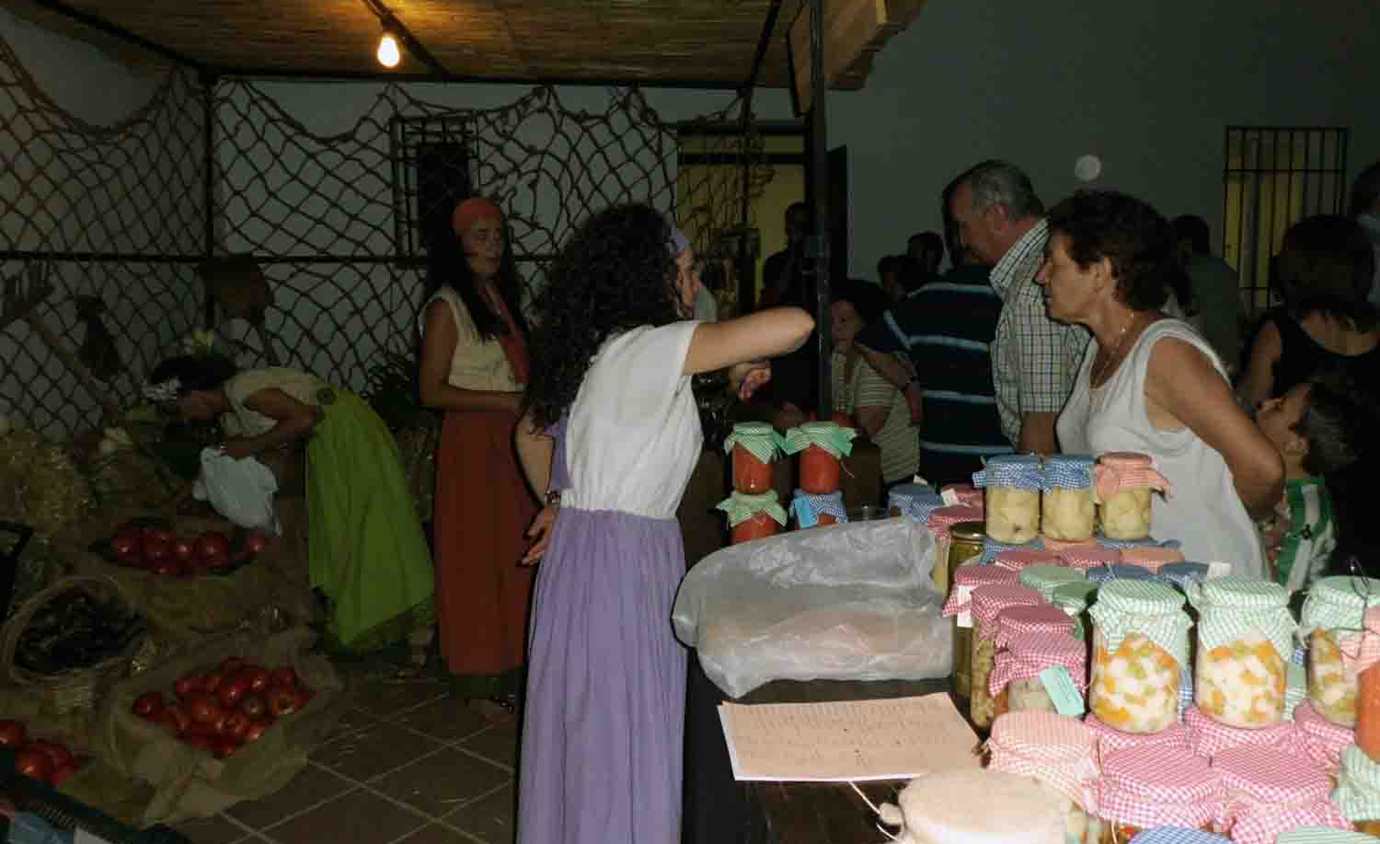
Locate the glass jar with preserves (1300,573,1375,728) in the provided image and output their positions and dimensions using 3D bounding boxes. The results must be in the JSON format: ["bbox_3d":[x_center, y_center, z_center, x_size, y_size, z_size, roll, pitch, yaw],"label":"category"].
[{"bbox_3d":[0.631,0.216,0.977,0.097,0.130,0.096,0,7,0],"label":"glass jar with preserves"}]

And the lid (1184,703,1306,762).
[{"bbox_3d":[0.490,0.279,0.920,0.096,0.048,0.096,0,8,0],"label":"lid"}]

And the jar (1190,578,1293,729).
[{"bbox_3d":[0.497,0.206,0.937,0.084,0.115,0.084,-1,7,0],"label":"jar"}]

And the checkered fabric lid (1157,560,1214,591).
[{"bbox_3d":[0.661,0.214,1.386,0.073,0.045,0.073,0,8,0],"label":"checkered fabric lid"}]

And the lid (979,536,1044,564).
[{"bbox_3d":[0.500,0.202,1.592,0.098,0.045,0.098,-1,7,0],"label":"lid"}]

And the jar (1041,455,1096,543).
[{"bbox_3d":[0.621,0.123,1.695,0.094,0.128,0.092,0,7,0],"label":"jar"}]

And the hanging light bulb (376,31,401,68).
[{"bbox_3d":[-0.914,-1.132,3.150,0.066,0.111,0.066,0,7,0],"label":"hanging light bulb"}]

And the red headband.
[{"bbox_3d":[-0.669,-0.633,3.194,0.155,0.120,0.175,-5,8,-27],"label":"red headband"}]

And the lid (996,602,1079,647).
[{"bbox_3d":[0.409,0.252,1.230,0.098,0.048,0.098,-1,7,0],"label":"lid"}]

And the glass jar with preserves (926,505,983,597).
[{"bbox_3d":[0.451,0.223,1.730,0.095,0.155,0.095,0,8,0],"label":"glass jar with preserves"}]

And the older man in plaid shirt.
[{"bbox_3d":[0.782,0.264,2.416,0.400,1.695,0.500,1,8,12],"label":"older man in plaid shirt"}]

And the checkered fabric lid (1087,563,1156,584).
[{"bbox_3d":[0.619,0.232,1.488,0.096,0.034,0.096,0,7,0],"label":"checkered fabric lid"}]

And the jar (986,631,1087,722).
[{"bbox_3d":[0.389,0.317,1.146,0.093,0.150,0.093,-1,7,0],"label":"jar"}]

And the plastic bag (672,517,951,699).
[{"bbox_3d":[0.168,0.252,1.502,0.370,0.160,0.310,0,8,0],"label":"plastic bag"}]

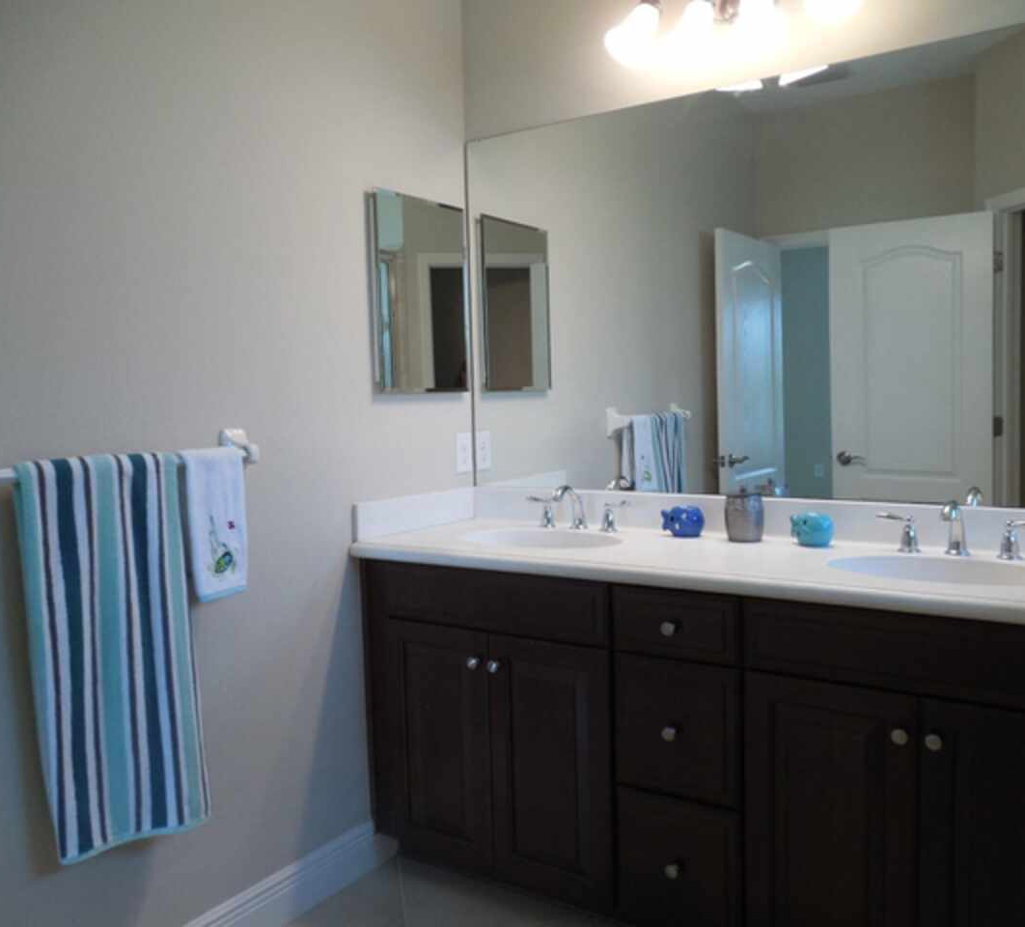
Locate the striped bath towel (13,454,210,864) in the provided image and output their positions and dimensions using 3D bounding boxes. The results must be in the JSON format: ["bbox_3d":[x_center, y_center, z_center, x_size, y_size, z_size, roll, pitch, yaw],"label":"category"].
[{"bbox_3d":[-0.769,0.363,1.743,0.075,0.765,0.355,1,5,33],"label":"striped bath towel"}]

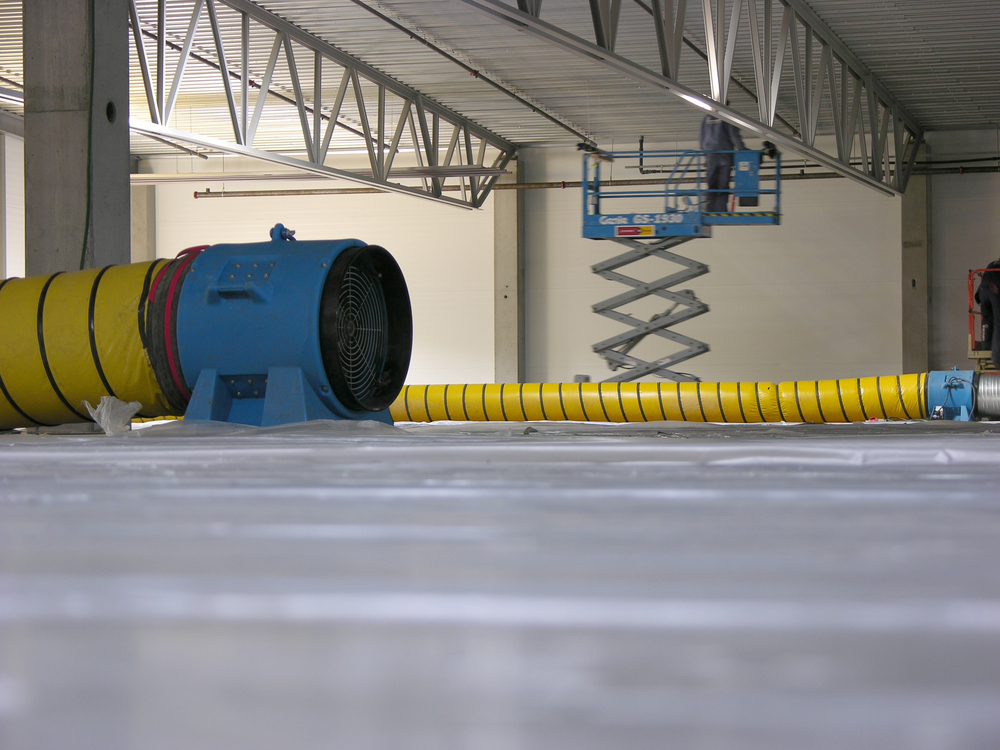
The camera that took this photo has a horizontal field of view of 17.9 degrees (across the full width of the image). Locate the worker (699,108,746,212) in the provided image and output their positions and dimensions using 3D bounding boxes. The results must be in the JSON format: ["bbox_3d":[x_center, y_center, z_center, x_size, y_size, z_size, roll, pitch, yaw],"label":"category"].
[{"bbox_3d":[2.914,-2.895,42.000,0.550,1.770,0.450,-1,-1,35],"label":"worker"}]

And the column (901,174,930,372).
[{"bbox_3d":[6.089,-1.365,46.400,0.380,4.000,0.380,-1,-1,20],"label":"column"}]

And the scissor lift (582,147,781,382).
[{"bbox_3d":[2.411,-1.192,42.100,2.550,3.550,0.780,-1,-1,15],"label":"scissor lift"}]

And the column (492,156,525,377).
[{"bbox_3d":[0.146,-1.295,48.700,0.380,4.000,0.380,-1,-1,20],"label":"column"}]

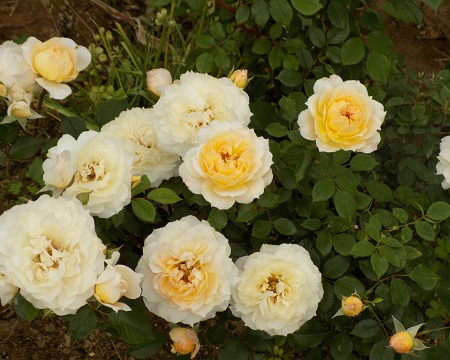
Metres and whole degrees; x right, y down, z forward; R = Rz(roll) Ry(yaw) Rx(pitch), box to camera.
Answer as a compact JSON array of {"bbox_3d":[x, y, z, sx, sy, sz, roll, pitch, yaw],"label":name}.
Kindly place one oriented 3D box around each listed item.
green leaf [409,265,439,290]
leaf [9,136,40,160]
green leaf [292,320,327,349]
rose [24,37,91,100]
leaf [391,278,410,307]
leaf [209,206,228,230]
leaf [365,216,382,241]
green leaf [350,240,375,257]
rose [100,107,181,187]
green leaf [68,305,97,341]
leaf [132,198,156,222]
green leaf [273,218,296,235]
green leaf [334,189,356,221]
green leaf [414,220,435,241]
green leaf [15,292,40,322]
[{"bbox_3d":[0.197,0.096,1.180,0.030,0.008,0.027,7,63,4],"label":"green leaf"},{"bbox_3d":[-0.228,-0.036,1.360,0.040,0.006,0.023,-27,70,-11],"label":"leaf"},{"bbox_3d":[0.090,0.163,1.260,0.037,0.007,0.030,-2,70,-1],"label":"green leaf"},{"bbox_3d":[-0.185,-0.124,1.310,0.076,0.052,0.068,4,49,-4],"label":"rose"},{"bbox_3d":[0.174,0.112,1.190,0.019,0.005,0.031,-12,67,-5],"label":"leaf"},{"bbox_3d":[-0.008,0.041,1.290,0.021,0.006,0.032,-3,62,-1],"label":"leaf"},{"bbox_3d":[0.144,0.047,1.160,0.015,0.005,0.027,-17,68,-7],"label":"leaf"},{"bbox_3d":[0.134,0.067,1.160,0.025,0.005,0.018,-18,68,-7],"label":"green leaf"},{"bbox_3d":[-0.086,-0.034,1.250,0.090,0.054,0.088,-2,56,2],"label":"rose"},{"bbox_3d":[-0.150,0.150,1.240,0.028,0.008,0.041,23,65,18],"label":"green leaf"},{"bbox_3d":[-0.076,0.029,1.120,0.020,0.005,0.032,-38,72,-15],"label":"leaf"},{"bbox_3d":[0.064,0.051,1.260,0.028,0.006,0.016,25,70,10],"label":"green leaf"},{"bbox_3d":[0.127,0.027,1.250,0.021,0.006,0.035,-16,68,-6],"label":"green leaf"},{"bbox_3d":[0.198,0.050,1.180,0.018,0.005,0.028,-38,72,-15],"label":"green leaf"},{"bbox_3d":[-0.205,0.131,1.230,0.025,0.008,0.040,-18,60,-11],"label":"green leaf"}]

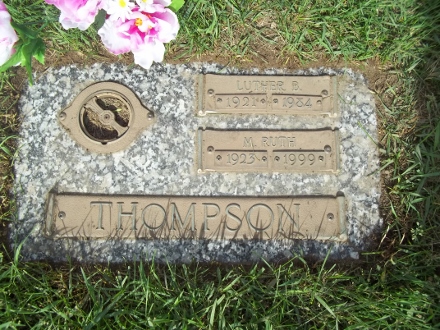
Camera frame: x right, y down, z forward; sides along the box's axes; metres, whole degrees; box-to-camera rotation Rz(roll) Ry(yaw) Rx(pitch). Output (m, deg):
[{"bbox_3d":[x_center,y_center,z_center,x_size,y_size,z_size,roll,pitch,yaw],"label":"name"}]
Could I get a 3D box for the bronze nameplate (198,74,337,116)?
[{"bbox_3d":[0.094,-0.136,0.800,0.270,0.013,0.084,0,79,0],"label":"bronze nameplate"}]

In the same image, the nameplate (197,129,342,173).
[{"bbox_3d":[0.093,-0.028,0.779,0.270,0.013,0.084,0,79,0],"label":"nameplate"}]

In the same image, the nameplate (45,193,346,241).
[{"bbox_3d":[-0.044,0.093,0.758,0.556,0.015,0.086,0,79,0],"label":"nameplate"}]

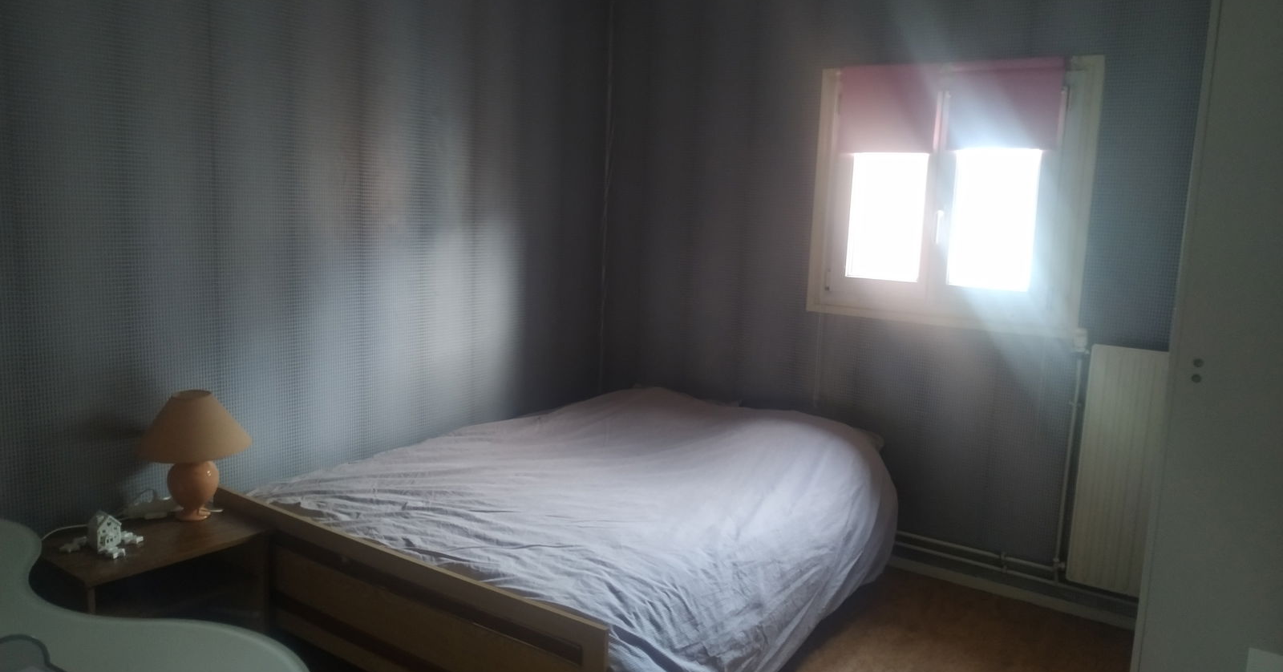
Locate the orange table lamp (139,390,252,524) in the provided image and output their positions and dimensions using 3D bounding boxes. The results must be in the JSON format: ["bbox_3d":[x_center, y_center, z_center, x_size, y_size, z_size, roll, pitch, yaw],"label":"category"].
[{"bbox_3d":[-1.230,0.326,2.428,0.278,0.345,0.278,7,10,34],"label":"orange table lamp"}]

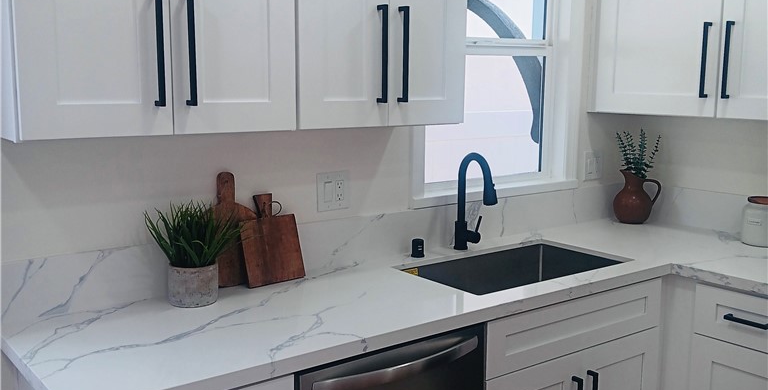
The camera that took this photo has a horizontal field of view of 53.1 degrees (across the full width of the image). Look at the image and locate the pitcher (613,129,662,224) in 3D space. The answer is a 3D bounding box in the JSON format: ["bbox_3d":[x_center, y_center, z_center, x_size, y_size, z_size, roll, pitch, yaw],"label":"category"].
[{"bbox_3d":[1.112,-0.083,3.355,0.215,0.415,0.180,3,9,18],"label":"pitcher"}]

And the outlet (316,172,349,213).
[{"bbox_3d":[-0.163,-0.012,2.538,0.122,0.121,0.010,-6,11,-37],"label":"outlet"}]

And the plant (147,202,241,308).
[{"bbox_3d":[-0.533,0.156,2.132,0.250,0.283,0.240,-6,11,-37],"label":"plant"}]

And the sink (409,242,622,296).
[{"bbox_3d":[0.450,0.380,2.635,0.770,0.235,0.420,-6,11,-37],"label":"sink"}]

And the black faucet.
[{"bbox_3d":[0.346,0.031,2.737,0.095,0.365,0.250,-4,9,-24],"label":"black faucet"}]

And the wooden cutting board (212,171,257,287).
[{"bbox_3d":[-0.458,0.105,2.288,0.210,0.345,0.020,-6,7,-37],"label":"wooden cutting board"}]

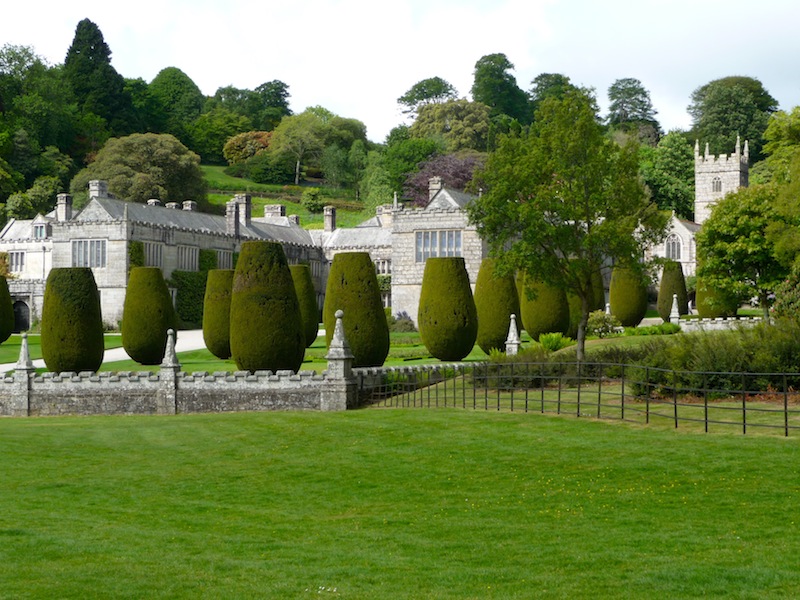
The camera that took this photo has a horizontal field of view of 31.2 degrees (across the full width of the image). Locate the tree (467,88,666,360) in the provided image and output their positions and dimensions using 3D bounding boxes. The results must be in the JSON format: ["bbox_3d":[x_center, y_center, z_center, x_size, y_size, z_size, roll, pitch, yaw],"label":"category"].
[{"bbox_3d":[5.810,-2.460,50.000,6.930,9.840,6.930,-1,-1,22],"label":"tree"}]

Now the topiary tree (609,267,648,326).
[{"bbox_3d":[17.580,-0.210,110.000,2.960,4.720,2.960,-1,-1,22],"label":"topiary tree"}]

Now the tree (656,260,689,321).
[{"bbox_3d":[20.580,-0.570,108.000,2.500,4.600,2.500,0,0,25],"label":"tree"}]

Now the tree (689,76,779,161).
[{"bbox_3d":[61.680,-32.090,265.000,17.000,18.500,16.000,0,0,25],"label":"tree"}]

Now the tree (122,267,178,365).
[{"bbox_3d":[-12.210,0.770,70.000,2.700,4.810,2.700,0,-1,0],"label":"tree"}]

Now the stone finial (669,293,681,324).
[{"bbox_3d":[15.150,0.570,79.000,0.480,1.800,0.480,0,0,25],"label":"stone finial"}]

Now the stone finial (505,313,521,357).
[{"bbox_3d":[4.710,1.530,60.000,0.540,1.850,0.540,0,0,25],"label":"stone finial"}]

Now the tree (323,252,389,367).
[{"bbox_3d":[-1.790,0.410,59.000,2.750,4.750,2.750,0,0,0],"label":"tree"}]

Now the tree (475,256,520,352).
[{"bbox_3d":[5.130,0.360,76.000,2.570,5.170,2.570,0,-1,0],"label":"tree"}]

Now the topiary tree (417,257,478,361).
[{"bbox_3d":[2.320,0.440,70.000,2.980,5.080,2.980,0,-1,0],"label":"topiary tree"}]

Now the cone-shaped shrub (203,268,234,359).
[{"bbox_3d":[-9.180,0.770,76.500,2.650,4.750,2.650,0,0,0],"label":"cone-shaped shrub"}]

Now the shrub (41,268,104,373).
[{"bbox_3d":[-14.280,0.960,62.500,2.760,4.670,2.760,0,-1,0],"label":"shrub"}]

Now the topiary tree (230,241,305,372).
[{"bbox_3d":[-4.750,0.290,51.200,2.650,4.750,2.650,0,0,0],"label":"topiary tree"}]

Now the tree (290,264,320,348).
[{"bbox_3d":[-6.200,0.390,85.000,2.840,4.920,2.840,0,-1,0],"label":"tree"}]

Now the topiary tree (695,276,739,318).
[{"bbox_3d":[18.890,-1.100,85.000,2.700,4.500,2.700,0,0,25],"label":"topiary tree"}]

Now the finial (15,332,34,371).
[{"bbox_3d":[-15.580,2.140,59.500,0.600,1.580,0.600,-1,-1,22],"label":"finial"}]

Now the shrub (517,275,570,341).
[{"bbox_3d":[8.940,0.320,88.000,3.050,4.450,3.050,-1,-1,22],"label":"shrub"}]

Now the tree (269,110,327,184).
[{"bbox_3d":[-16.090,-23.910,225.000,9.200,11.700,9.200,0,-1,0],"label":"tree"}]

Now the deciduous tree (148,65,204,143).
[{"bbox_3d":[-45.230,-38.350,290.000,11.500,18.000,11.500,0,0,0],"label":"deciduous tree"}]

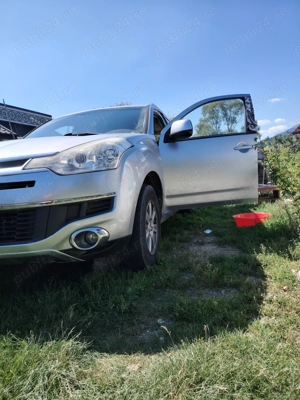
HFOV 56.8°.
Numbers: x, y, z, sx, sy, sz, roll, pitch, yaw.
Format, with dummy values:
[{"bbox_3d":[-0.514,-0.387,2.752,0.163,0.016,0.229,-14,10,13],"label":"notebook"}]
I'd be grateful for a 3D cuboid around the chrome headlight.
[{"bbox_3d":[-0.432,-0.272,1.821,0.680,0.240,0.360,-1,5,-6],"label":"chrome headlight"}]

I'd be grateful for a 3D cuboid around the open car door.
[{"bbox_3d":[0.664,-0.498,2.881,1.100,1.200,0.260,-2,6,-15],"label":"open car door"}]

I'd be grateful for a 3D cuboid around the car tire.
[{"bbox_3d":[-0.084,0.222,2.363,0.230,0.690,0.690,1,6,16],"label":"car tire"}]

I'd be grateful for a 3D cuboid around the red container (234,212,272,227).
[{"bbox_3d":[1.534,0.318,4.150,0.600,0.170,0.580,-1,5,0],"label":"red container"}]

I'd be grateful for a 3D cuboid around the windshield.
[{"bbox_3d":[-0.670,-0.822,2.955,1.380,0.170,0.860,1,38,16],"label":"windshield"}]

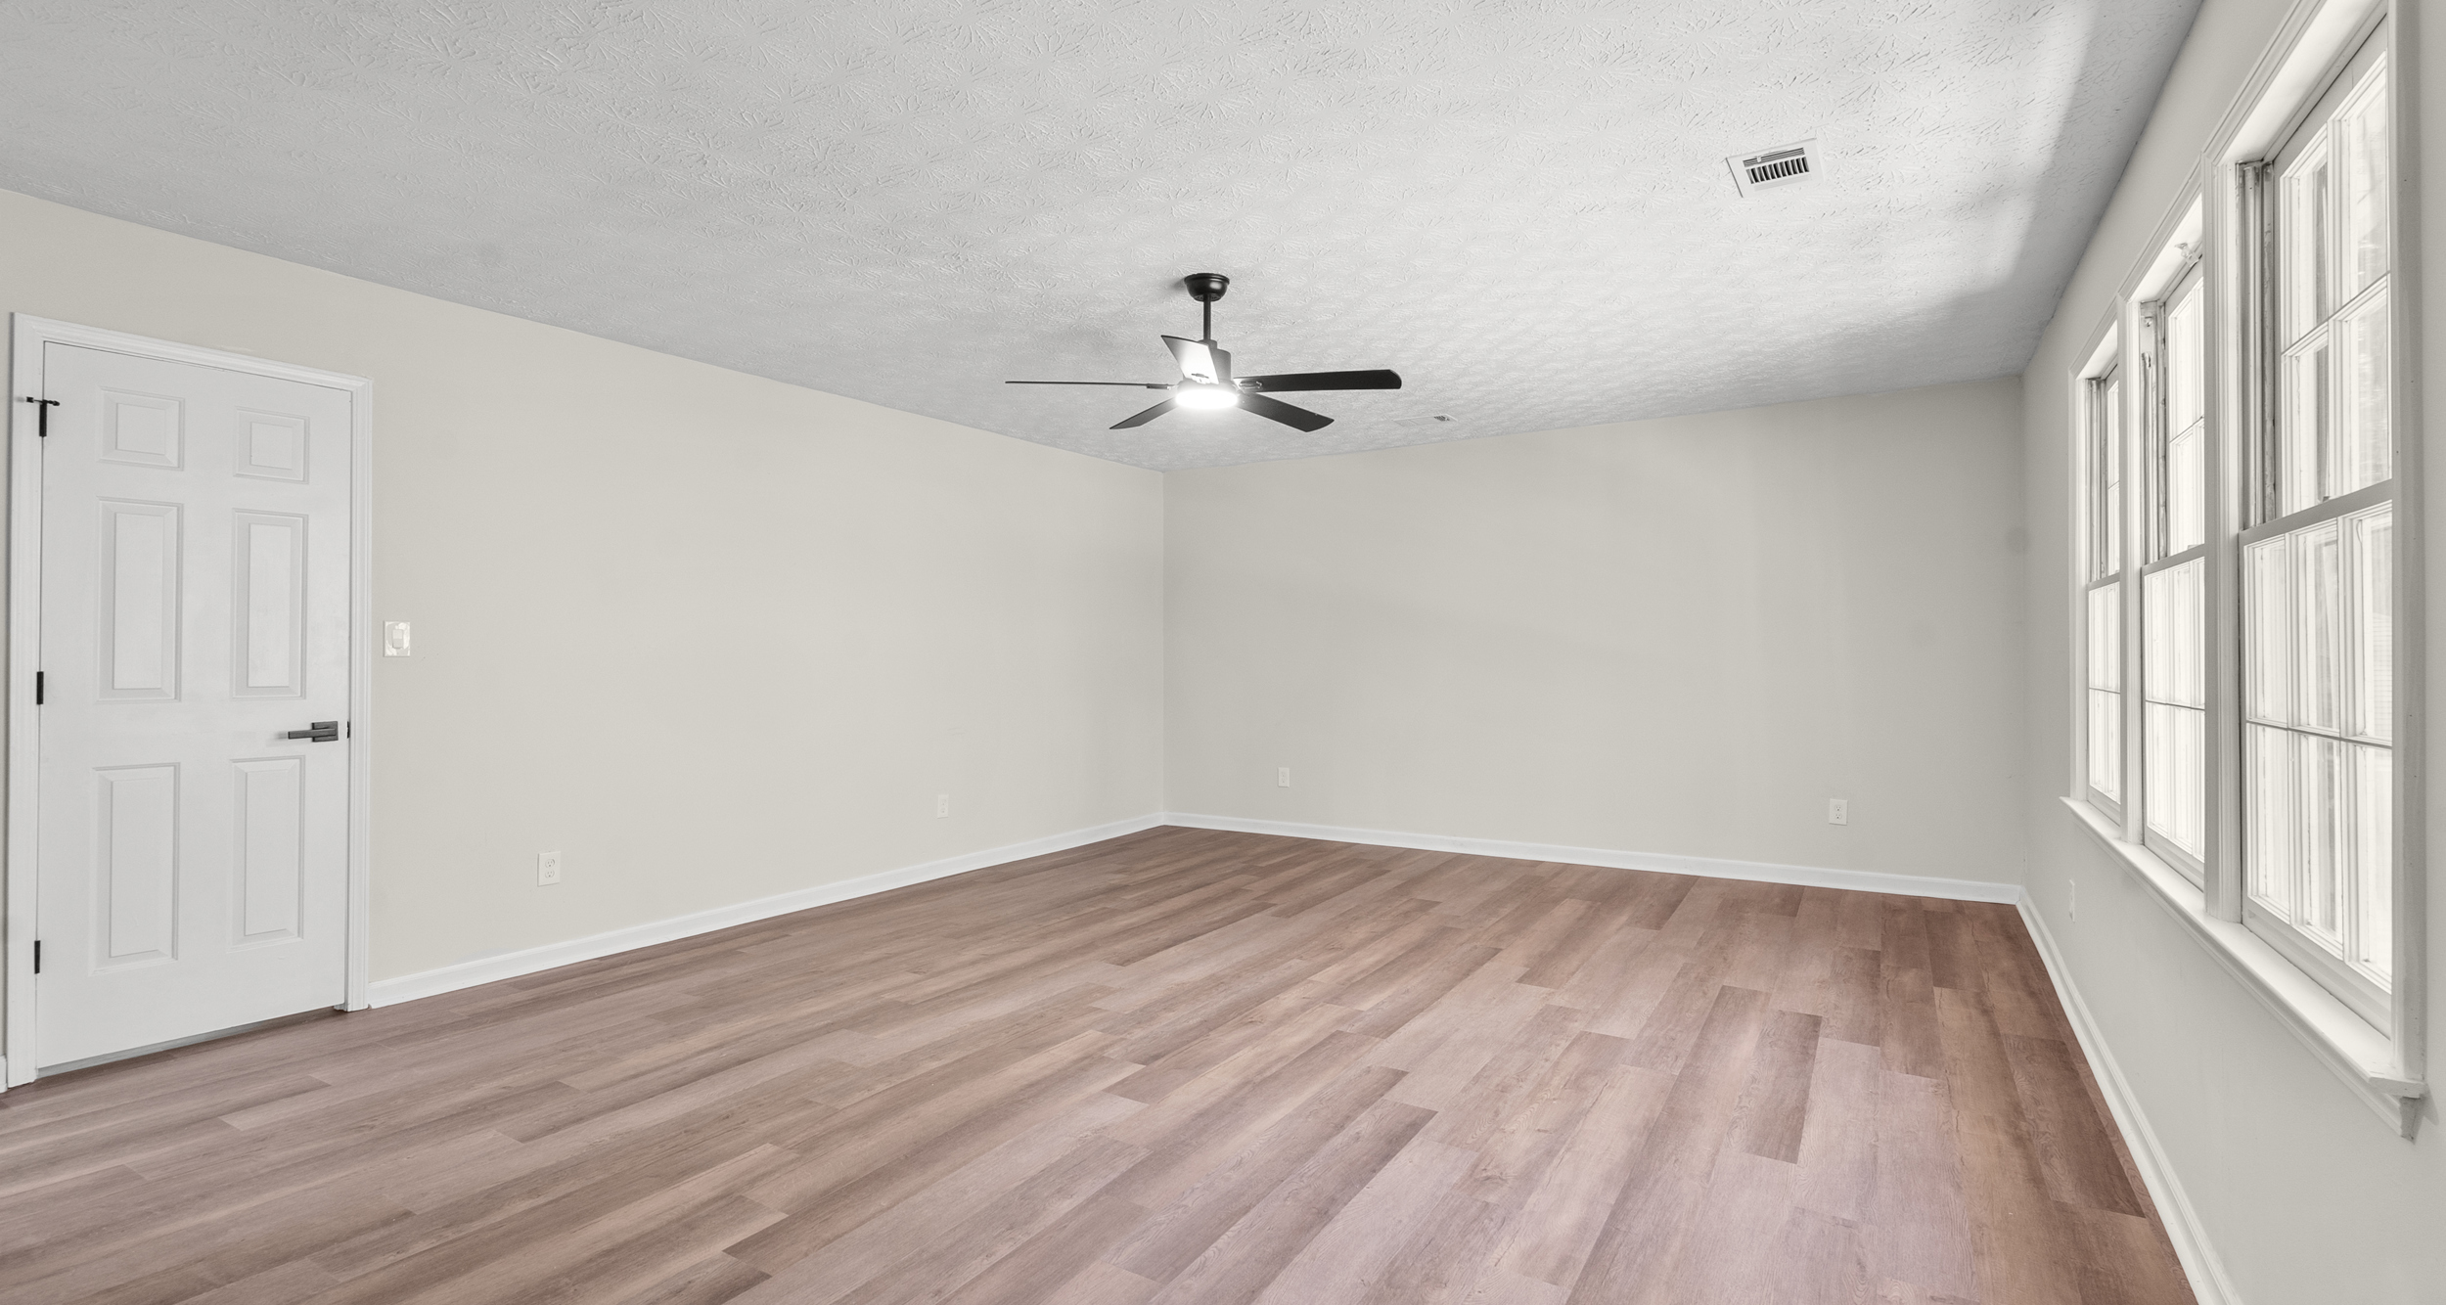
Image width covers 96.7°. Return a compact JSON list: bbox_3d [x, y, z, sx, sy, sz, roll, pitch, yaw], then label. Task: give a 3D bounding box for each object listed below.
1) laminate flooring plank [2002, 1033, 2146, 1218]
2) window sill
[{"bbox_3d":[2.166,1.184,2.819,0.159,0.012,1.220,0,0,31],"label":"laminate flooring plank"},{"bbox_3d":[2.042,0.515,2.371,0.075,0.083,2.803,0,0,32],"label":"window sill"}]

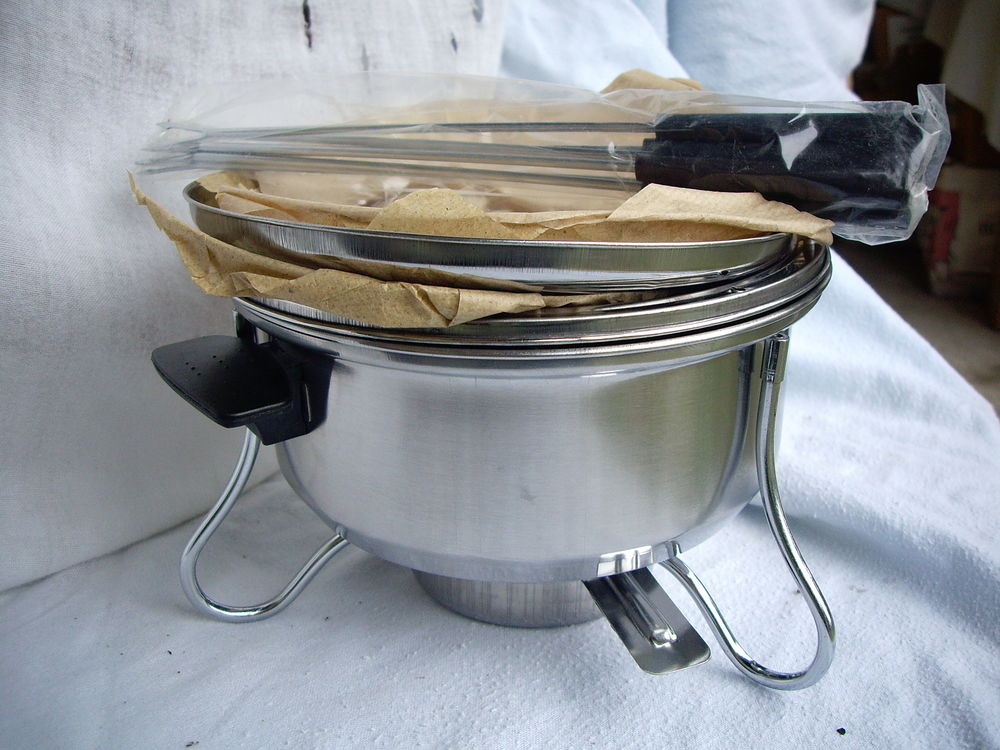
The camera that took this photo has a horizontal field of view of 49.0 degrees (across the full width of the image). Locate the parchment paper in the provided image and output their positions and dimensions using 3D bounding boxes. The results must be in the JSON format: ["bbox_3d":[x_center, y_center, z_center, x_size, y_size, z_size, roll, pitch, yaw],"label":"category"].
[{"bbox_3d":[-0.006,-0.059,0.351,0.208,0.042,0.157,2,24,-1],"label":"parchment paper"}]

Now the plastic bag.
[{"bbox_3d":[0.017,-0.073,0.351,0.250,0.045,0.073,1,24,0],"label":"plastic bag"}]

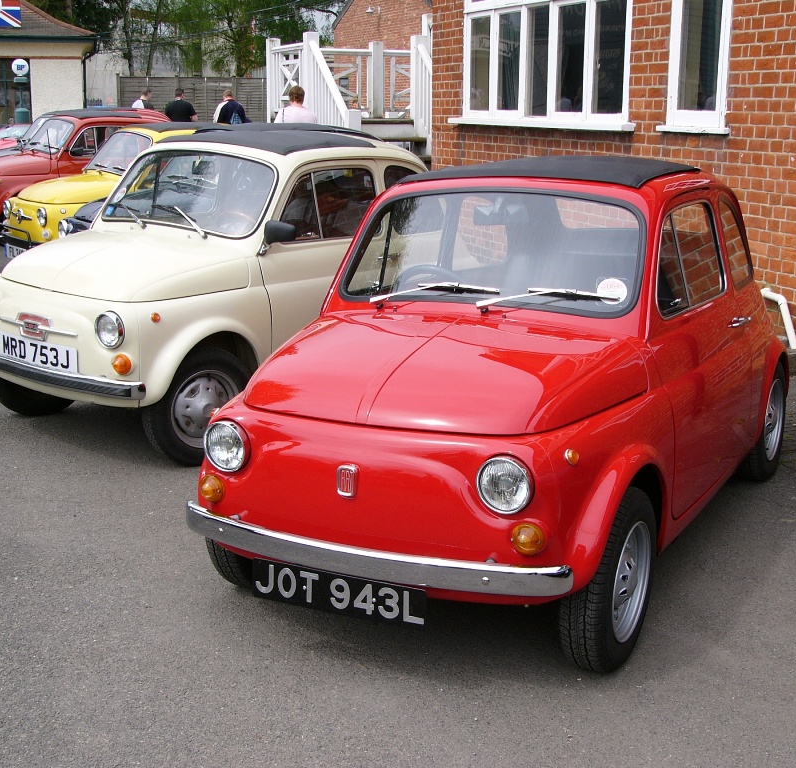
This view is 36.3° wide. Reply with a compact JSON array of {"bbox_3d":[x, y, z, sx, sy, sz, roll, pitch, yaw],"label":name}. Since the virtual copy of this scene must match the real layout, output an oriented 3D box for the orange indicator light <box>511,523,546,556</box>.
[{"bbox_3d":[0.318,0.377,2.947,0.080,0.080,0.055,6,15,28],"label":"orange indicator light"}]

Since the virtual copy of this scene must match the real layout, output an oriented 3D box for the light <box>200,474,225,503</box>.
[{"bbox_3d":[-0.516,0.289,3.392,0.080,0.080,0.055,6,15,28],"label":"light"}]

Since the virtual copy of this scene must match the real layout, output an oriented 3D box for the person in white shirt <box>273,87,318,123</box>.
[{"bbox_3d":[-1.094,-2.375,13.208,0.470,1.680,0.300,1,13,3],"label":"person in white shirt"}]

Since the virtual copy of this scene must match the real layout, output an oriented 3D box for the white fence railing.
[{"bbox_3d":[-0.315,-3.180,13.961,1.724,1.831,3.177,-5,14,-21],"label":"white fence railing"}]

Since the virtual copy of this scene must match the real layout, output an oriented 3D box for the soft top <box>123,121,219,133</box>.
[{"bbox_3d":[-1.868,-2.194,10.351,0.790,0.105,0.860,-8,17,-34],"label":"soft top"}]

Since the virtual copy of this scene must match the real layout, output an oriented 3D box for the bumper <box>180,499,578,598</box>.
[{"bbox_3d":[-0.125,0.426,3.139,1.180,0.085,0.150,6,15,28],"label":"bumper"}]

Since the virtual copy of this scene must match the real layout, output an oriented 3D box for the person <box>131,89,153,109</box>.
[{"bbox_3d":[-4.509,-4.354,21.581,0.500,1.740,0.320,7,15,26],"label":"person"}]

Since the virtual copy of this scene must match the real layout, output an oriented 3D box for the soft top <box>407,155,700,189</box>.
[{"bbox_3d":[0.534,-0.737,4.146,0.840,0.100,0.780,6,15,28],"label":"soft top"}]

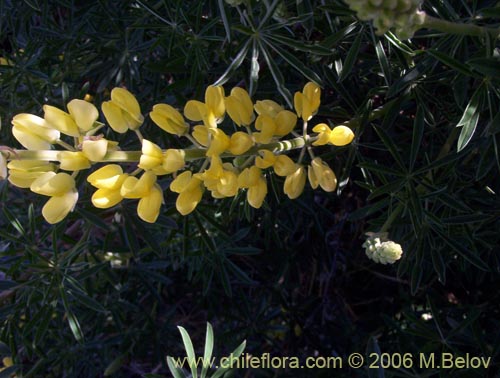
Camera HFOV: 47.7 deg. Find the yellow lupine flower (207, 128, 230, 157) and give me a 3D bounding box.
[{"bbox_3d":[-0.012,-0.018,0.217,0.009,0.010,0.011,-1,-6,6],"label":"yellow lupine flower"}]

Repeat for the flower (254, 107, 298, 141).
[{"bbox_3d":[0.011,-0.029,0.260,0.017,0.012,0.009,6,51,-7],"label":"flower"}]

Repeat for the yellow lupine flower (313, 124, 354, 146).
[{"bbox_3d":[0.035,-0.022,0.235,0.016,0.009,0.013,0,0,-24],"label":"yellow lupine flower"}]

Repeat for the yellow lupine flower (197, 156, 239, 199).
[{"bbox_3d":[-0.013,-0.004,0.219,0.014,0.012,0.014,23,23,-24],"label":"yellow lupine flower"}]

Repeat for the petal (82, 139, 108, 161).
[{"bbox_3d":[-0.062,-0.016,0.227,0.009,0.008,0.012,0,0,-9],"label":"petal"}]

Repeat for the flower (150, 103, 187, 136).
[{"bbox_3d":[-0.032,-0.028,0.226,0.015,0.010,0.010,37,-6,-6],"label":"flower"}]

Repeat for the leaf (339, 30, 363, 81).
[{"bbox_3d":[0.055,-0.073,0.310,0.007,0.029,0.008,22,3,-7],"label":"leaf"}]

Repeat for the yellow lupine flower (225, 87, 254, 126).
[{"bbox_3d":[-0.004,-0.034,0.230,0.010,0.016,0.010,-18,6,-6],"label":"yellow lupine flower"}]

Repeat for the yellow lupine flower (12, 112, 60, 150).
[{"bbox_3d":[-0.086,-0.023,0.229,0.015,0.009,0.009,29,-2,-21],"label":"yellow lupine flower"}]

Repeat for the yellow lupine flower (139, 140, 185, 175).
[{"bbox_3d":[-0.033,-0.012,0.213,0.017,0.012,0.013,0,6,-11],"label":"yellow lupine flower"}]

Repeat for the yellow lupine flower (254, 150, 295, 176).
[{"bbox_3d":[0.010,-0.010,0.225,0.015,0.009,0.012,5,16,-20],"label":"yellow lupine flower"}]

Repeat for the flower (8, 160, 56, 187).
[{"bbox_3d":[-0.086,-0.006,0.220,0.018,0.010,0.010,-6,7,-12],"label":"flower"}]

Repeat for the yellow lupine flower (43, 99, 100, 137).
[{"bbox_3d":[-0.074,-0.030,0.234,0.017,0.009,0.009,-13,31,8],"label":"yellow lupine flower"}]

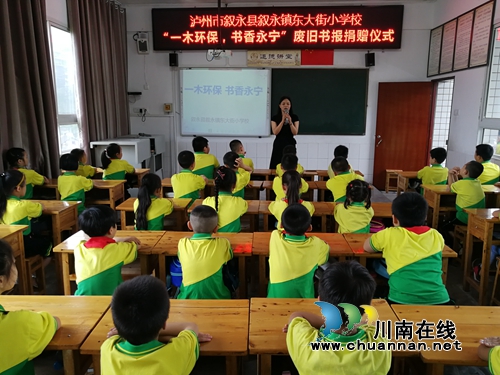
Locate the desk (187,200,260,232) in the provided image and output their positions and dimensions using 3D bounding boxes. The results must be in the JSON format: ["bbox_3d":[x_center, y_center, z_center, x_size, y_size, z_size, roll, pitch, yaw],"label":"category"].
[{"bbox_3d":[-0.221,0.517,3.571,0.600,0.727,0.400,1,11,1],"label":"desk"}]

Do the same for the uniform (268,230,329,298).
[{"bbox_3d":[0.274,0.431,2.172,0.350,0.420,0.290,0,11,1],"label":"uniform"}]

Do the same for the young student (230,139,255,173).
[{"bbox_3d":[-0.048,-0.034,5.120,0.370,1.200,0.580,4,12,16],"label":"young student"}]

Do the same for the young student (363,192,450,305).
[{"bbox_3d":[0.826,0.560,2.267,0.450,1.168,0.620,1,11,1],"label":"young student"}]

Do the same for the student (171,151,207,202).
[{"bbox_3d":[-0.610,0.118,4.458,0.380,1.089,0.560,3,12,11],"label":"student"}]

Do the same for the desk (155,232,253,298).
[{"bbox_3d":[-0.278,0.698,2.586,0.600,0.710,0.390,0,11,1],"label":"desk"}]

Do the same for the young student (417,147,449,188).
[{"bbox_3d":[2.299,0.007,5.125,0.380,1.082,0.560,0,11,-1],"label":"young student"}]

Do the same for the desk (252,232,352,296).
[{"bbox_3d":[0.322,0.702,2.573,0.600,0.710,0.390,0,11,1],"label":"desk"}]

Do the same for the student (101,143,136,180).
[{"bbox_3d":[-1.684,-0.055,5.283,0.370,1.093,0.560,2,11,9],"label":"student"}]

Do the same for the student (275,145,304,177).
[{"bbox_3d":[0.513,0.000,5.115,0.360,1.142,0.570,1,11,1],"label":"student"}]

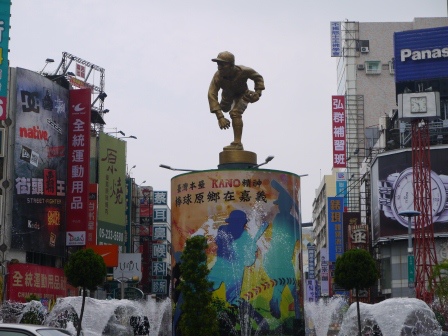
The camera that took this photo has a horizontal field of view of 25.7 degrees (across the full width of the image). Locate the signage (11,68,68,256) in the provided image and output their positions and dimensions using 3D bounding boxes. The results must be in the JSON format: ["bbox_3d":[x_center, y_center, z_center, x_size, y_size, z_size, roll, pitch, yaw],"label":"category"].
[{"bbox_3d":[-11.145,-0.303,60.229,0.550,10.800,5.500,-3,-9,22],"label":"signage"}]

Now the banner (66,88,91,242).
[{"bbox_3d":[-9.025,-0.103,61.211,1.353,9.725,0.350,-3,-9,22],"label":"banner"}]

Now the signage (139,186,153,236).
[{"bbox_3d":[-6.371,3.572,80.376,1.057,4.104,0.300,-1,-9,5],"label":"signage"}]

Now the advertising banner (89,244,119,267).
[{"bbox_3d":[-8.108,5.912,65.859,2.103,1.458,0.300,-2,-9,12],"label":"advertising banner"}]

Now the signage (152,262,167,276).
[{"bbox_3d":[-5.728,9.022,87.639,1.204,1.215,0.300,-1,-9,4],"label":"signage"}]

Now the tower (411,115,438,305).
[{"bbox_3d":[9.845,2.974,48.099,1.150,10.800,1.150,-2,-9,12],"label":"tower"}]

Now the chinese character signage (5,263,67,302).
[{"bbox_3d":[-11.472,7.263,61.102,0.250,2.315,7.533,-2,-9,16],"label":"chinese character signage"}]

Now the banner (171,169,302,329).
[{"bbox_3d":[0.375,2.580,28.941,3.870,4.650,3.870,0,-9,0],"label":"banner"}]

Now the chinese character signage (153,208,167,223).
[{"bbox_3d":[-5.721,4.295,88.358,1.214,1.223,0.300,-1,-9,4],"label":"chinese character signage"}]

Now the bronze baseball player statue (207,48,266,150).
[{"bbox_3d":[0.390,-1.995,29.636,1.300,2.750,1.600,-7,-11,37],"label":"bronze baseball player statue"}]

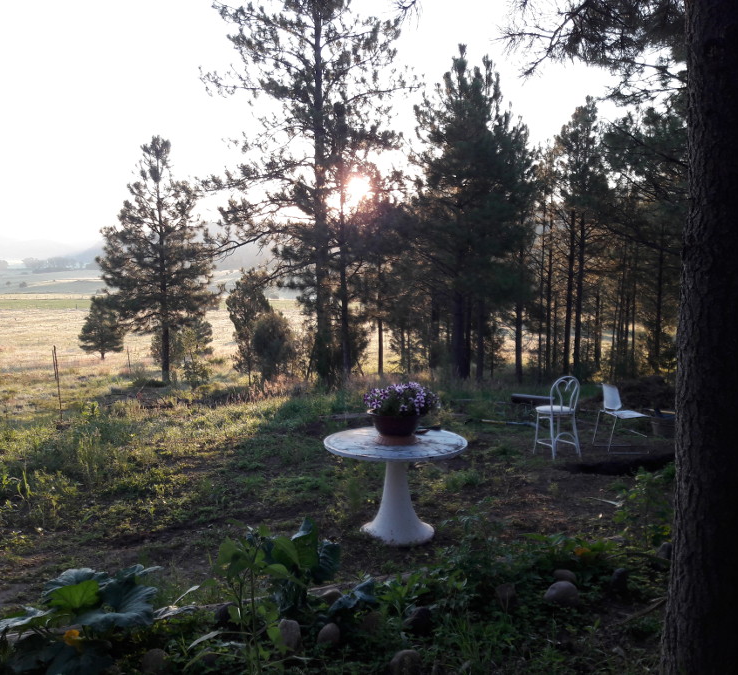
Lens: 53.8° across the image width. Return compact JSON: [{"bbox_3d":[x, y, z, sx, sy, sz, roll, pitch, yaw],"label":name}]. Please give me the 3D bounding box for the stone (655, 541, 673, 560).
[{"bbox_3d":[2.025,1.465,4.971,0.143,0.145,0.129,0,5,0],"label":"stone"}]

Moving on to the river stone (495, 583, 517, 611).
[{"bbox_3d":[0.785,1.484,4.154,0.119,0.155,0.130,0,4,0],"label":"river stone"}]

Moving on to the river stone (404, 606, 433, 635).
[{"bbox_3d":[0.263,1.501,3.862,0.151,0.134,0.135,0,4,0],"label":"river stone"}]

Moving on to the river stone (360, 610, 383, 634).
[{"bbox_3d":[0.013,1.512,3.862,0.121,0.115,0.112,0,4,0],"label":"river stone"}]

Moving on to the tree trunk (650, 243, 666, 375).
[{"bbox_3d":[7.344,-0.712,18.500,0.200,3.300,0.200,0,4,0],"label":"tree trunk"}]

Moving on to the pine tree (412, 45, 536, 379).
[{"bbox_3d":[2.656,-3.053,18.161,3.151,8.268,3.151,0,5,0],"label":"pine tree"}]

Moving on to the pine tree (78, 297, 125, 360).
[{"bbox_3d":[-16.902,-0.569,46.000,2.950,4.050,2.900,0,4,0],"label":"pine tree"}]

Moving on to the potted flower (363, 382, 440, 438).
[{"bbox_3d":[0.245,0.555,5.500,0.540,0.400,0.480,0,4,0],"label":"potted flower"}]

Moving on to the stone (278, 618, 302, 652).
[{"bbox_3d":[-0.411,1.541,3.765,0.130,0.191,0.104,0,5,0],"label":"stone"}]

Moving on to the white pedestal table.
[{"bbox_3d":[0.210,1.179,5.740,1.125,0.730,1.125,0,5,0],"label":"white pedestal table"}]

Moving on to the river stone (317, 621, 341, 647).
[{"bbox_3d":[-0.203,1.523,3.746,0.117,0.121,0.113,0,4,0],"label":"river stone"}]

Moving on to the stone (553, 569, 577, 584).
[{"bbox_3d":[1.223,1.509,4.529,0.155,0.130,0.132,0,5,0],"label":"stone"}]

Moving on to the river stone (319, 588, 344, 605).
[{"bbox_3d":[-0.216,1.545,4.319,0.160,0.092,0.136,0,5,0],"label":"river stone"}]

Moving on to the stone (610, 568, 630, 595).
[{"bbox_3d":[1.526,1.492,4.434,0.128,0.179,0.115,0,5,0],"label":"stone"}]

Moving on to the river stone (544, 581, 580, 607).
[{"bbox_3d":[1.141,1.518,4.314,0.213,0.147,0.171,0,5,0],"label":"river stone"}]

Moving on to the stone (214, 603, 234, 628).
[{"bbox_3d":[-0.794,1.512,3.974,0.104,0.118,0.105,0,4,0],"label":"stone"}]

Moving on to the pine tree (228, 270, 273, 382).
[{"bbox_3d":[-2.849,-0.229,17.384,1.106,2.824,1.106,0,5,0],"label":"pine tree"}]

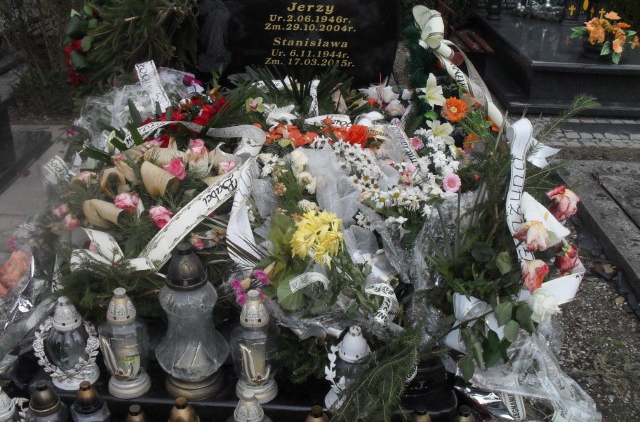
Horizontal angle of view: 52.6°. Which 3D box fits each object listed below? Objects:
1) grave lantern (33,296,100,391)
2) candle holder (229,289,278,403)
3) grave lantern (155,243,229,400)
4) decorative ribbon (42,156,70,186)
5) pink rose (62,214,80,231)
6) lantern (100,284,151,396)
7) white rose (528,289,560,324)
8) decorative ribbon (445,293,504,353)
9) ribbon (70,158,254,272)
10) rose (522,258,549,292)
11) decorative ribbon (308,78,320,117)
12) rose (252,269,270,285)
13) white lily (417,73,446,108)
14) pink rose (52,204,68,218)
[{"bbox_3d":[-0.550,0.283,1.404,0.140,0.225,0.115,-3,24,-7],"label":"grave lantern"},{"bbox_3d":[-0.153,0.316,1.520,0.114,0.275,0.114,0,21,0],"label":"candle holder"},{"bbox_3d":[-0.309,0.253,1.538,0.182,0.385,0.182,-4,26,-12],"label":"grave lantern"},{"bbox_3d":[-0.745,-0.115,1.830,0.075,0.075,0.055,1,24,0],"label":"decorative ribbon"},{"bbox_3d":[-0.714,0.033,1.860,0.052,0.050,0.050,-14,29,-30],"label":"pink rose"},{"bbox_3d":[-0.419,0.282,1.379,0.110,0.250,0.108,-1,24,-3],"label":"lantern"},{"bbox_3d":[0.555,0.236,1.600,0.077,0.072,0.070,3,25,2],"label":"white rose"},{"bbox_3d":[0.351,0.256,1.470,0.135,0.120,0.080,1,24,0],"label":"decorative ribbon"},{"bbox_3d":[-0.406,0.001,1.700,0.450,0.200,0.340,1,24,0],"label":"ribbon"},{"bbox_3d":[0.539,0.162,1.620,0.065,0.075,0.065,2,25,1],"label":"rose"},{"bbox_3d":[-0.020,-0.412,2.350,0.045,0.145,0.040,1,24,0],"label":"decorative ribbon"},{"bbox_3d":[-0.150,0.171,1.660,0.046,0.042,0.042,8,26,13],"label":"rose"},{"bbox_3d":[0.383,-0.413,2.220,0.100,0.110,0.065,3,-1,5],"label":"white lily"},{"bbox_3d":[-0.794,-0.002,1.980,0.044,0.038,0.042,4,21,11],"label":"pink rose"}]

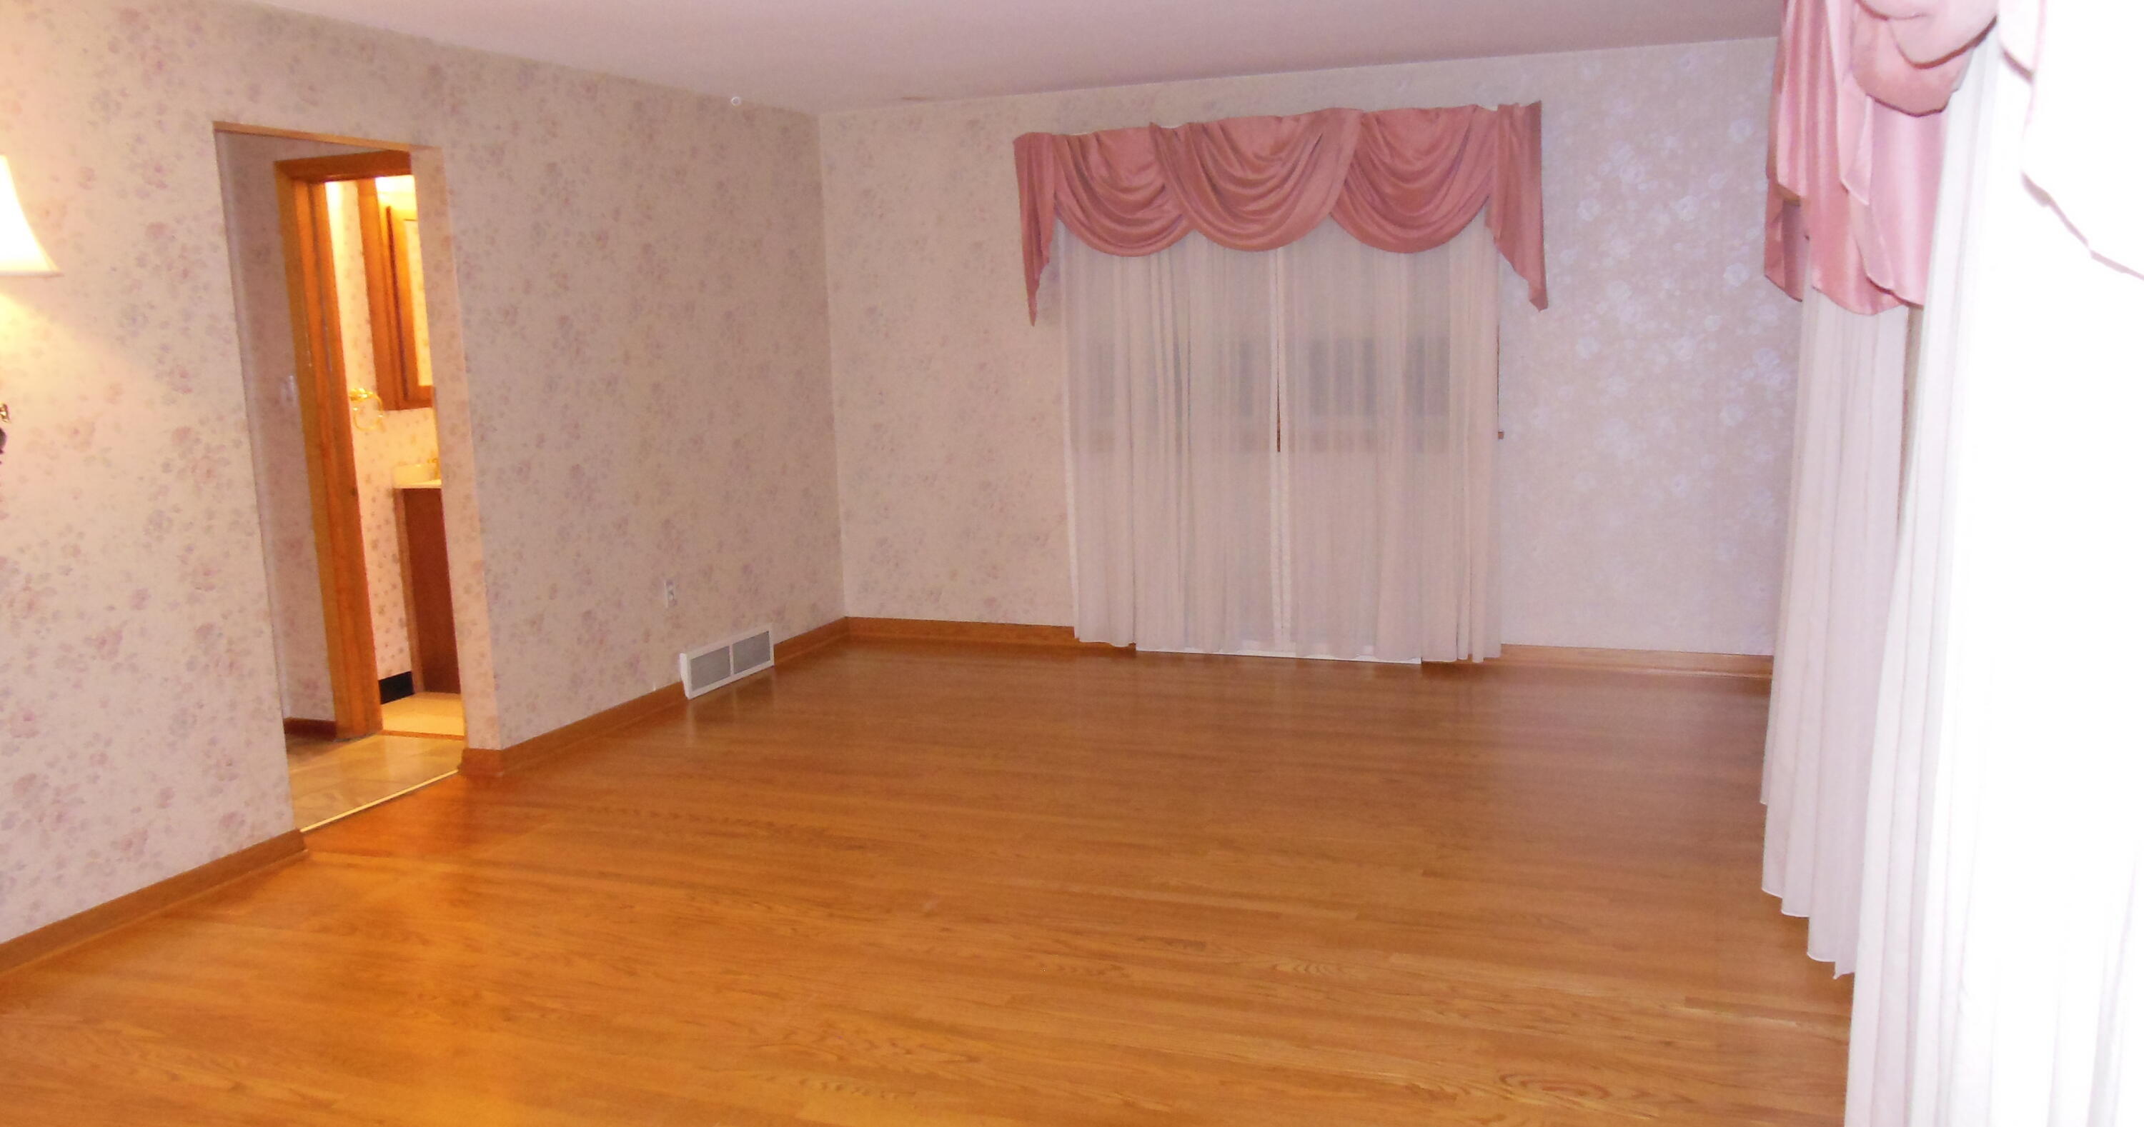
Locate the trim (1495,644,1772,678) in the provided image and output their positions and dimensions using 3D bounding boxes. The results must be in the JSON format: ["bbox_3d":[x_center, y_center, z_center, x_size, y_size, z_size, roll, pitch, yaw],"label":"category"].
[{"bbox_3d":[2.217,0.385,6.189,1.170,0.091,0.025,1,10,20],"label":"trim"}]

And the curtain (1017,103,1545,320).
[{"bbox_3d":[0.798,-1.399,6.311,2.170,0.785,0.170,1,10,20],"label":"curtain"}]

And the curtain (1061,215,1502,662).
[{"bbox_3d":[0.840,-0.640,6.433,1.850,2.075,0.120,1,10,20],"label":"curtain"}]

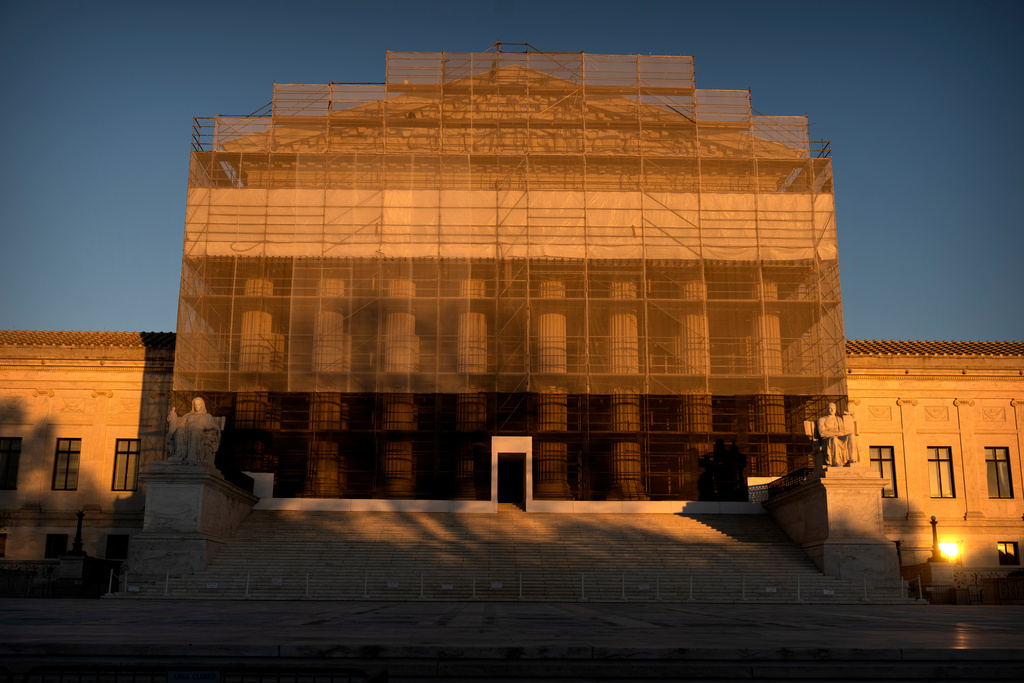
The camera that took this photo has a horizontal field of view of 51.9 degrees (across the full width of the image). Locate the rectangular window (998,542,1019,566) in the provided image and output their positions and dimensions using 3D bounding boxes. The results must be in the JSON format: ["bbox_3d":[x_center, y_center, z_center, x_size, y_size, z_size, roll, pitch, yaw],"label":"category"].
[{"bbox_3d":[35.160,15.032,74.518,1.392,1.581,0.300,1,-13,-1],"label":"rectangular window"}]

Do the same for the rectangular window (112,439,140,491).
[{"bbox_3d":[-27.449,8.819,75.072,1.761,3.668,0.300,1,-13,-1],"label":"rectangular window"}]

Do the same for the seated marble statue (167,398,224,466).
[{"bbox_3d":[-14.108,4.002,46.855,1.925,3.093,2.400,1,-13,-1],"label":"seated marble statue"}]

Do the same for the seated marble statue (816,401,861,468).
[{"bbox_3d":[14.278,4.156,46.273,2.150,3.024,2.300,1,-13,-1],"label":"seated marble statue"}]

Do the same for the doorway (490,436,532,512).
[{"bbox_3d":[-0.001,6.653,52.594,2.065,3.761,0.350,1,-13,-1],"label":"doorway"}]

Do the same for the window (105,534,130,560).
[{"bbox_3d":[-23.848,12.417,63.714,1.291,1.456,0.250,1,-13,-1],"label":"window"}]

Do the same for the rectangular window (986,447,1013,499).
[{"bbox_3d":[30.626,8.241,66.136,1.512,3.249,0.250,1,-13,-1],"label":"rectangular window"}]

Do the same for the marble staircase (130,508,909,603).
[{"bbox_3d":[0.138,9.116,46.704,30.300,4.500,13.600,1,-13,-1],"label":"marble staircase"}]

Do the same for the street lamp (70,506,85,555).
[{"bbox_3d":[-21.824,9.558,53.026,0.850,2.417,0.850,1,-13,-1],"label":"street lamp"}]

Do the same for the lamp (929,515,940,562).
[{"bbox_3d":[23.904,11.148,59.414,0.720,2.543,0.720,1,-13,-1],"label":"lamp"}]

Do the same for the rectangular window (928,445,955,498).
[{"bbox_3d":[30.933,9.453,75.923,1.762,3.701,0.300,1,-13,-1],"label":"rectangular window"}]

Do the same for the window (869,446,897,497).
[{"bbox_3d":[23.280,8.172,65.982,1.523,3.192,0.250,1,-13,-1],"label":"window"}]

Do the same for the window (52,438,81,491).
[{"bbox_3d":[-27.449,7.566,64.947,1.510,3.222,0.250,1,-13,-1],"label":"window"}]

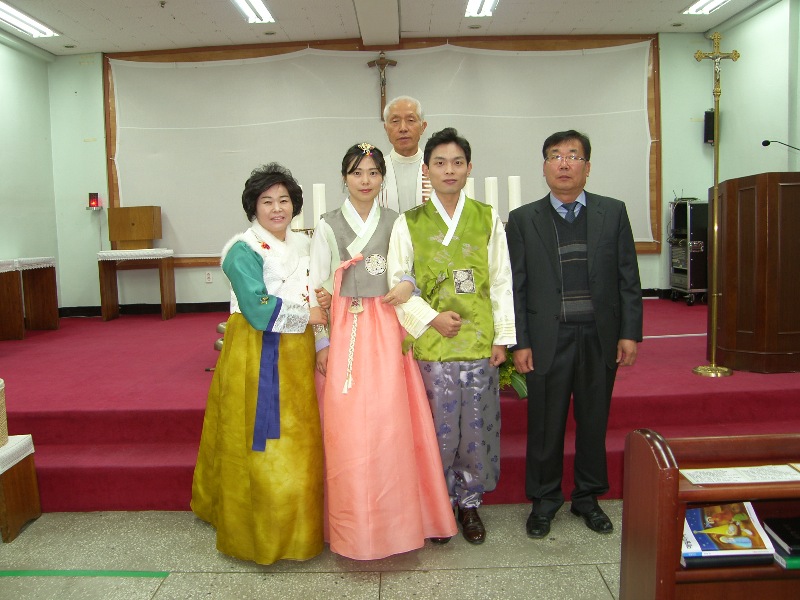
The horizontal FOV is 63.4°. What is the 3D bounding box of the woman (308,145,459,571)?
[{"bbox_3d":[-0.072,0.198,2.667,0.580,1.645,0.500,-2,6,3],"label":"woman"}]

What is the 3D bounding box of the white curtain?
[{"bbox_3d":[-0.208,-1.716,7.280,6.150,2.320,0.100,-2,6,1],"label":"white curtain"}]

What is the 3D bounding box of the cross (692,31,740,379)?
[{"bbox_3d":[1.768,-0.551,3.620,0.270,1.950,0.240,-1,6,4],"label":"cross"}]

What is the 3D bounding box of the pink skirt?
[{"bbox_3d":[-0.050,0.410,2.699,0.550,1.185,0.500,-2,6,3],"label":"pink skirt"}]

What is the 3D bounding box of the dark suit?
[{"bbox_3d":[0.726,0.246,2.717,0.560,1.388,0.320,-1,6,6],"label":"dark suit"}]

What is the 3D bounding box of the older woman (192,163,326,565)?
[{"bbox_3d":[-0.586,0.244,2.675,0.510,1.585,0.530,-4,6,-24],"label":"older woman"}]

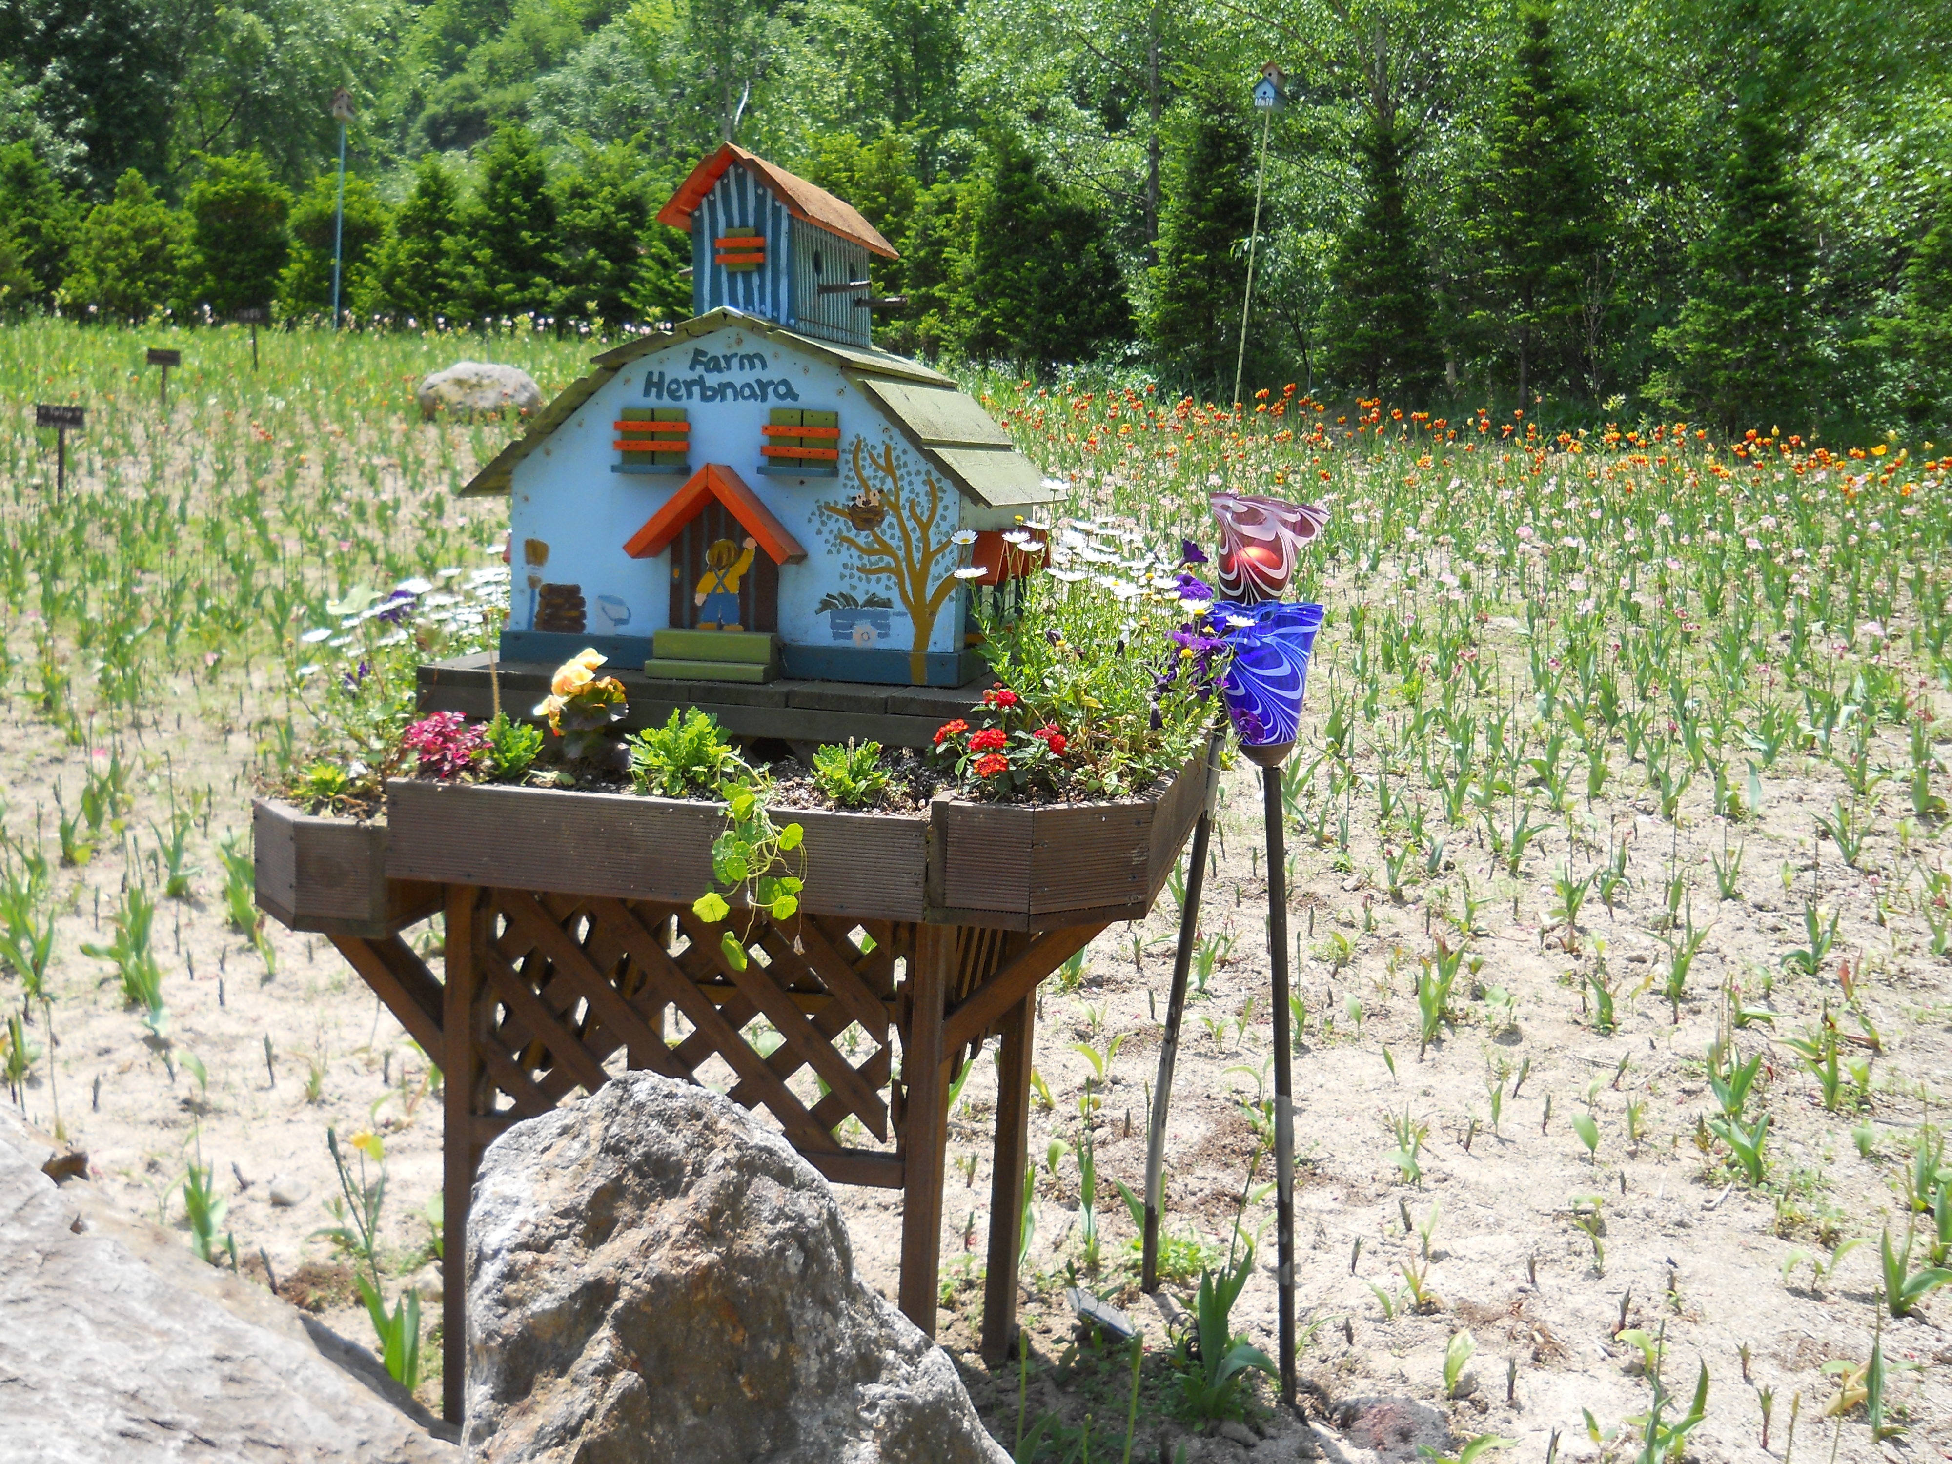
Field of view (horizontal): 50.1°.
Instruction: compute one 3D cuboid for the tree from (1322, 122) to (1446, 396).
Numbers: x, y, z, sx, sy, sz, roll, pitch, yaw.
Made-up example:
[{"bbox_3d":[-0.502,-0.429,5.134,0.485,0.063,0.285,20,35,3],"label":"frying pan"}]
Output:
[{"bbox_3d":[3.467,-4.007,17.800,1.040,2.430,1.040,1,7,0],"label":"tree"}]

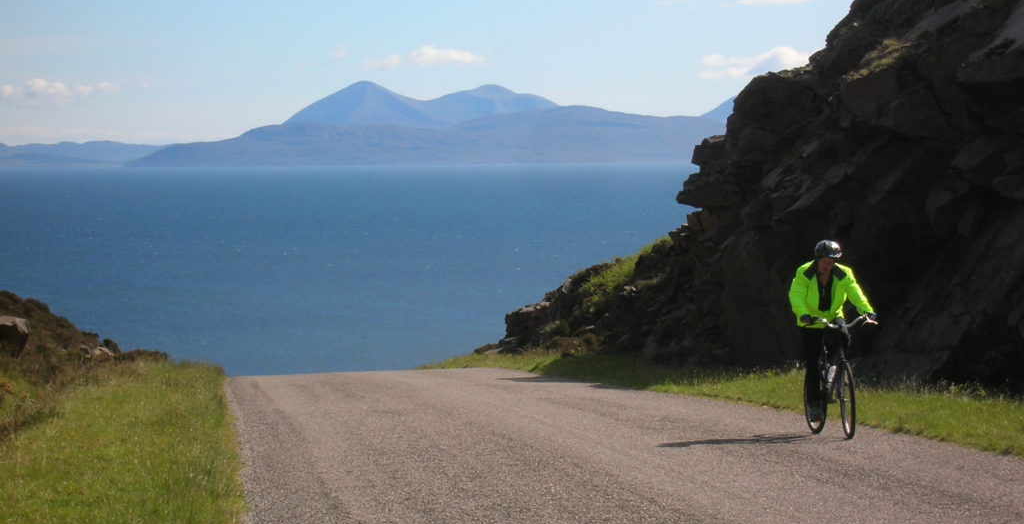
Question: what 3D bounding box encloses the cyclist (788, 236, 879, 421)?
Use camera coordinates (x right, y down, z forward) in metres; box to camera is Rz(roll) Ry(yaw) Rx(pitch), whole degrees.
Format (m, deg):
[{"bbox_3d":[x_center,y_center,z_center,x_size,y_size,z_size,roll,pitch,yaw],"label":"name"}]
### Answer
[{"bbox_3d":[2.745,0.602,26.100,0.700,1.580,0.880,-1,2,-10],"label":"cyclist"}]

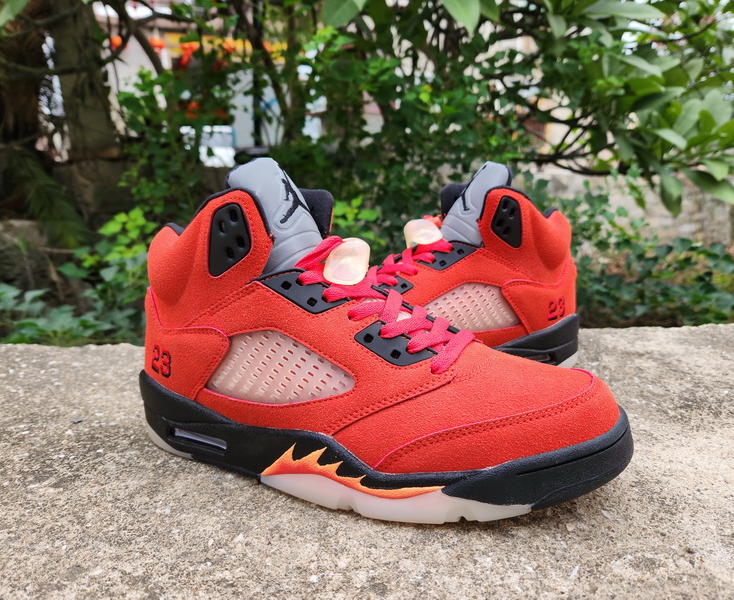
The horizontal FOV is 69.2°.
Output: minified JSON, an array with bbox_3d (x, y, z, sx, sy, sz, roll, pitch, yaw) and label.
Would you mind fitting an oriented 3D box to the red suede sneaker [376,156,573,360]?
[{"bbox_3d":[0.038,-0.024,0.464,0.301,0.178,0.112,-2,12,-7],"label":"red suede sneaker"}]

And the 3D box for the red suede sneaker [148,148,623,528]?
[{"bbox_3d":[0.002,0.008,0.307,0.301,0.178,0.112,3,12,19],"label":"red suede sneaker"}]

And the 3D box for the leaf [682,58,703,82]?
[{"bbox_3d":[0.860,-0.605,1.400,0.050,0.068,0.025,6,23,30],"label":"leaf"}]

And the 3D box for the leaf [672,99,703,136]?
[{"bbox_3d":[0.781,-0.446,1.300,0.050,0.105,0.025,27,28,21],"label":"leaf"}]

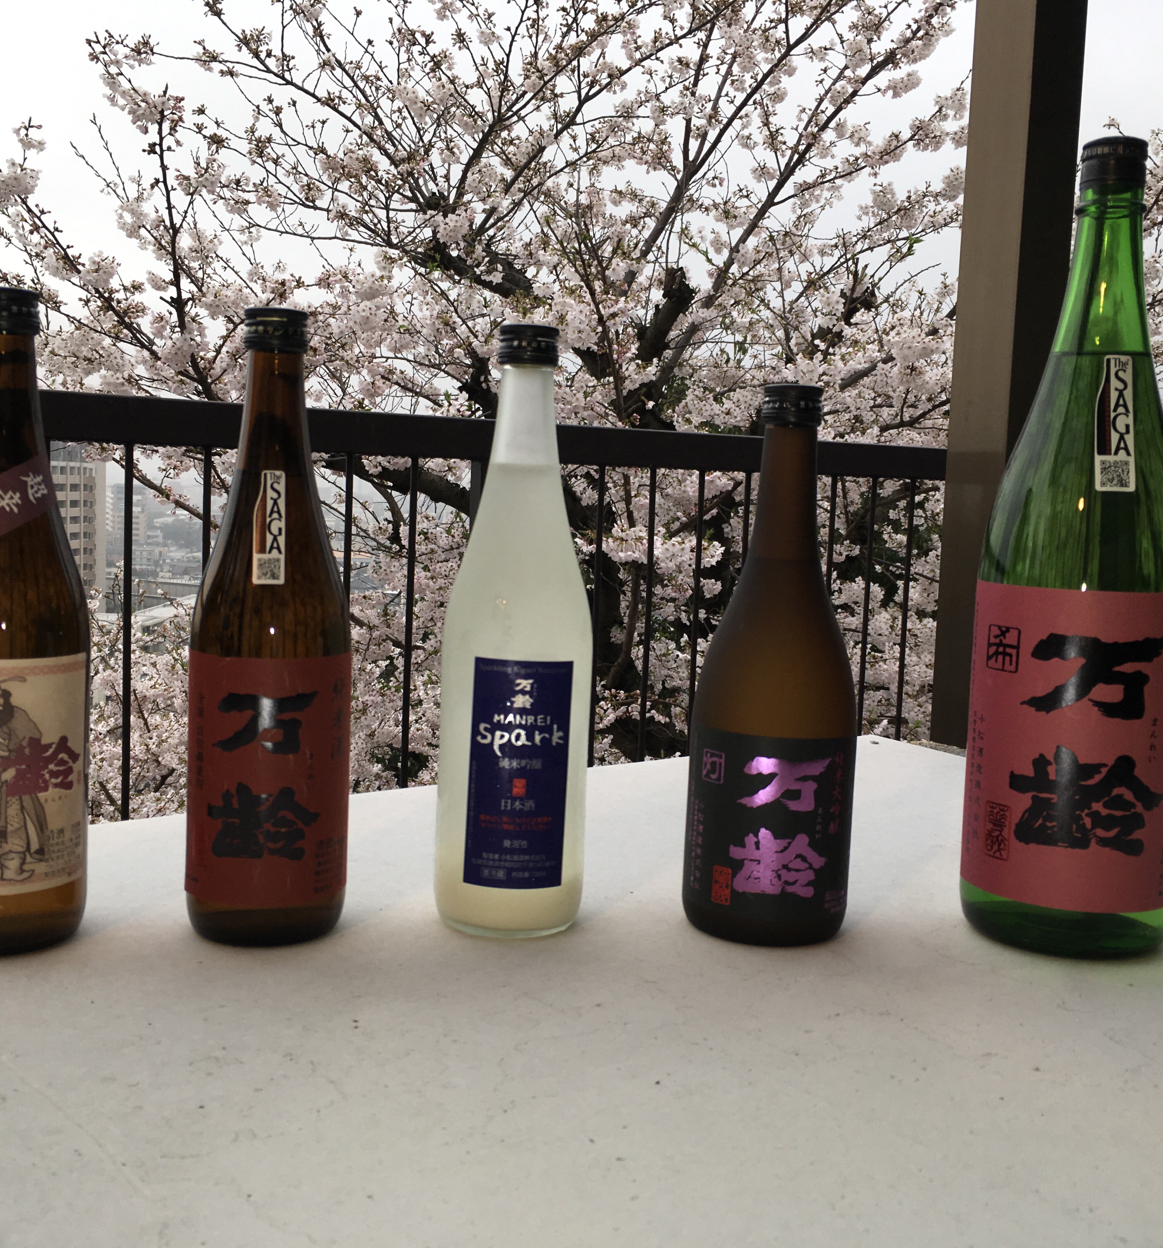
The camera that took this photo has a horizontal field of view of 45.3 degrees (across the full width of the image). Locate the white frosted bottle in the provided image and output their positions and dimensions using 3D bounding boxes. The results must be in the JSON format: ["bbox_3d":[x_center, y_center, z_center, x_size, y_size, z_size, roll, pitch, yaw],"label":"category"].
[{"bbox_3d":[-0.032,0.002,0.704,0.077,0.300,0.077,2,5,-4],"label":"white frosted bottle"}]

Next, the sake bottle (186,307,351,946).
[{"bbox_3d":[-0.150,0.000,0.675,0.077,0.299,0.077,1,5,-14],"label":"sake bottle"}]

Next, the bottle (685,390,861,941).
[{"bbox_3d":[0.100,0.019,0.712,0.084,0.276,0.084,2,5,0],"label":"bottle"}]

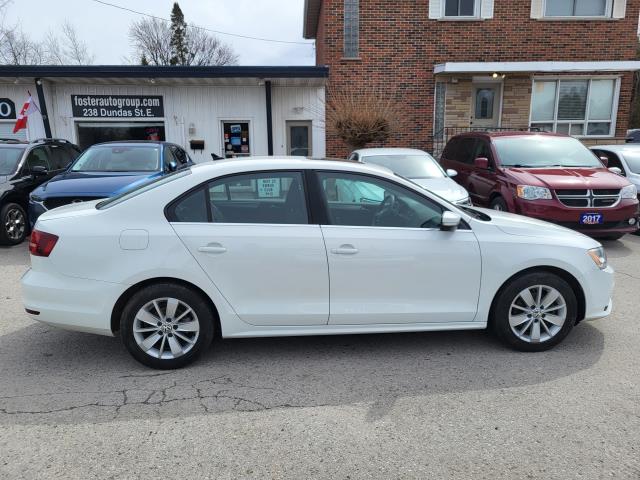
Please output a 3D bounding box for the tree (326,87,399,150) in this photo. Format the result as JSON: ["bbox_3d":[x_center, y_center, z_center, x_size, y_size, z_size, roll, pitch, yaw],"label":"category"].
[{"bbox_3d":[1.130,-2.566,12.847,2.100,2.900,2.000,0,12,0],"label":"tree"}]

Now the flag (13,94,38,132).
[{"bbox_3d":[-7.594,-3.274,12.394,0.720,1.050,0.350,-1,12,-6],"label":"flag"}]

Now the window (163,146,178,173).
[{"bbox_3d":[-2.468,-1.312,7.847,0.140,0.420,0.880,-1,12,-3],"label":"window"}]

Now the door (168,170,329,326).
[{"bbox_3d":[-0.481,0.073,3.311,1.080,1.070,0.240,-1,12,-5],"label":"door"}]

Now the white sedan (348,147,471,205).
[{"bbox_3d":[1.254,-0.908,8.492,1.790,1.450,4.550,-1,12,-1],"label":"white sedan"}]

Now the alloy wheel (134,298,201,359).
[{"bbox_3d":[-1.050,0.590,3.352,0.440,0.440,0.190,-1,12,-5],"label":"alloy wheel"}]

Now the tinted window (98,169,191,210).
[{"bbox_3d":[-1.296,-0.490,3.885,0.680,0.120,1.250,-24,13,0],"label":"tinted window"}]

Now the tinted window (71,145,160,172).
[{"bbox_3d":[-3.159,-1.288,7.648,1.400,0.130,0.840,-1,40,-3],"label":"tinted window"}]

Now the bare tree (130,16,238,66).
[{"bbox_3d":[-10.721,-11.983,38.371,8.800,11.200,8.600,0,12,0],"label":"bare tree"}]

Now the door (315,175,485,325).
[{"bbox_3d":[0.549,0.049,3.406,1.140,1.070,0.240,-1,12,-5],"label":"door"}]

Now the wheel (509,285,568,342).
[{"bbox_3d":[1.589,0.527,3.595,0.440,0.440,0.190,-1,12,-5],"label":"wheel"}]

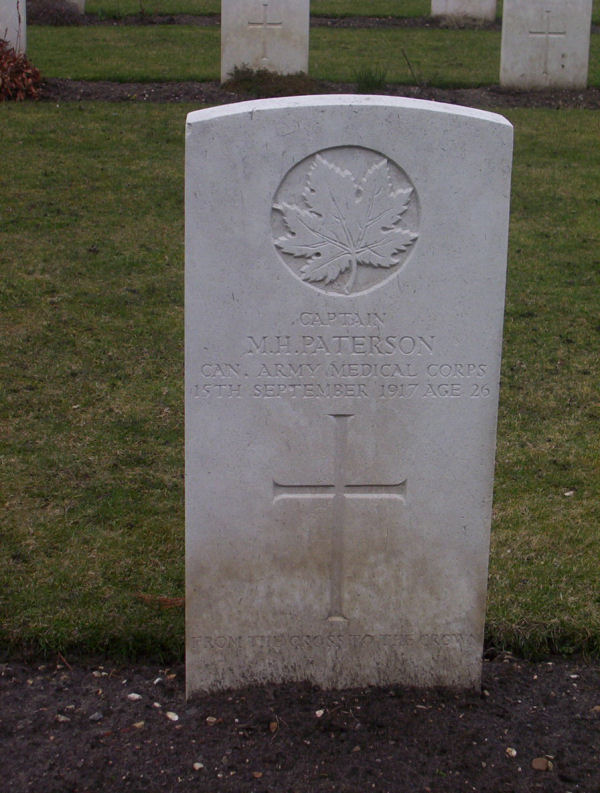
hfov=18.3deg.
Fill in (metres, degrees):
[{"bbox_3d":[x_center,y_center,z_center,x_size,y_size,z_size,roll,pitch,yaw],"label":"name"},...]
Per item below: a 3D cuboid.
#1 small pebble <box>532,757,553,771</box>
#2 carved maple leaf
[{"bbox_3d":[0.288,0.435,2.208,0.024,0.013,0.020,1,18,0],"label":"small pebble"},{"bbox_3d":[0.053,-0.203,2.187,0.173,0.167,0.012,0,19,-4],"label":"carved maple leaf"}]

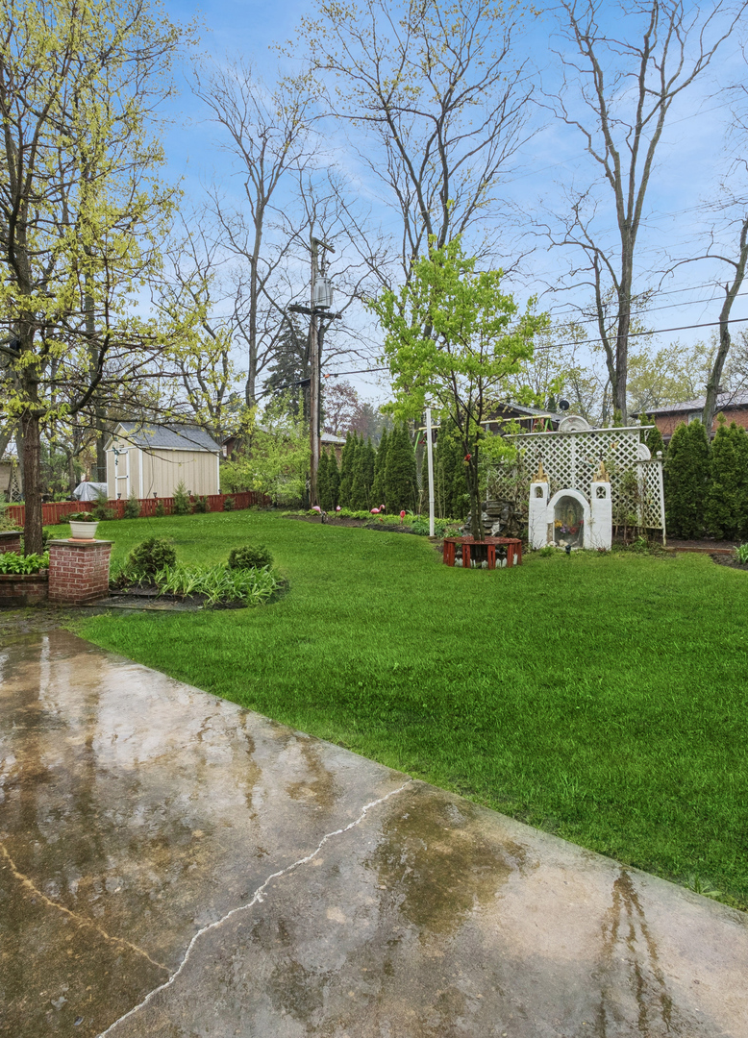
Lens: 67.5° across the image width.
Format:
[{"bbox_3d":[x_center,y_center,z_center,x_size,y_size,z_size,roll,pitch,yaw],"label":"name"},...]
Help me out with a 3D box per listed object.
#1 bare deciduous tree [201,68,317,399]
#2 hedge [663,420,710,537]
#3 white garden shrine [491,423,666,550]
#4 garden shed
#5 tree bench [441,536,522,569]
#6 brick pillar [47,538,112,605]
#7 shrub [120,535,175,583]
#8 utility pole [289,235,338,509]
[{"bbox_3d":[-5.550,-11.124,26.000,5.600,20.300,5.400,0,0,0],"label":"bare deciduous tree"},{"bbox_3d":[5.960,-0.764,10.677,0.800,2.272,0.800,2,3,44],"label":"hedge"},{"bbox_3d":[3.800,-0.590,10.950,3.300,2.180,0.500,0,0,40],"label":"white garden shrine"},{"bbox_3d":[-8.100,-2.080,21.569,3.250,2.917,3.250,2,3,44],"label":"garden shed"},{"bbox_3d":[1.780,0.552,9.263,1.315,0.393,1.315,0,2,0],"label":"tree bench"},{"bbox_3d":[-3.820,0.690,7.290,0.540,0.780,0.540,0,0,12],"label":"brick pillar"},{"bbox_3d":[-3.271,0.578,8.200,0.730,0.660,0.720,0,0,0],"label":"shrub"},{"bbox_3d":[-1.834,-4.583,18.067,1.100,8.652,1.800,2,3,44],"label":"utility pole"}]

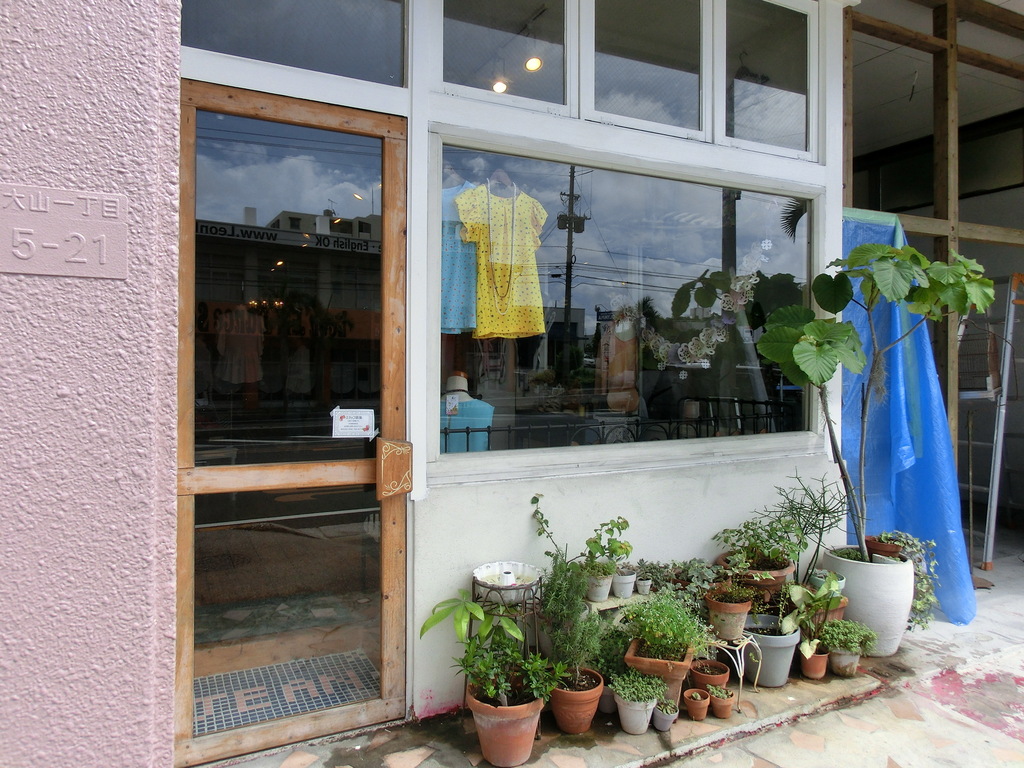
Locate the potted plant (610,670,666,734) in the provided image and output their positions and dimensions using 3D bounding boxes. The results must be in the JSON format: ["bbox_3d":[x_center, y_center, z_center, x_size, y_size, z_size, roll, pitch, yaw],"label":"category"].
[{"bbox_3d":[0.443,1.111,2.499,0.206,0.198,0.194,0,0,0],"label":"potted plant"}]

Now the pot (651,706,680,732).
[{"bbox_3d":[0.525,1.140,2.428,0.089,0.071,0.089,0,1,0],"label":"pot"}]

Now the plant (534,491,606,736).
[{"bbox_3d":[0.211,0.836,2.600,0.256,0.829,0.219,0,0,0],"label":"plant"}]

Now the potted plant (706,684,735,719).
[{"bbox_3d":[0.791,1.195,2.694,0.104,0.113,0.104,0,0,0],"label":"potted plant"}]

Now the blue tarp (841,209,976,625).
[{"bbox_3d":[2.112,0.171,3.791,0.775,2.163,0.275,0,0,-25],"label":"blue tarp"}]

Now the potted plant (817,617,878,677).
[{"bbox_3d":[1.404,1.096,2.970,0.242,0.228,0.230,0,0,-27],"label":"potted plant"}]

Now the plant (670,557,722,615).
[{"bbox_3d":[0.767,0.843,2.938,0.223,0.231,0.212,0,0,0],"label":"plant"}]

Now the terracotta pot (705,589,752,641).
[{"bbox_3d":[0.875,0.938,2.862,0.185,0.175,0.185,0,0,0],"label":"terracotta pot"}]

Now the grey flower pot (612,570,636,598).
[{"bbox_3d":[0.421,0.747,2.656,0.089,0.089,0.089,0,1,0],"label":"grey flower pot"}]

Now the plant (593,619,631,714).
[{"bbox_3d":[0.374,1.050,2.668,0.175,0.321,0.175,0,0,0],"label":"plant"}]

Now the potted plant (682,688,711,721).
[{"bbox_3d":[0.675,1.171,2.583,0.097,0.079,0.097,0,0,0],"label":"potted plant"}]

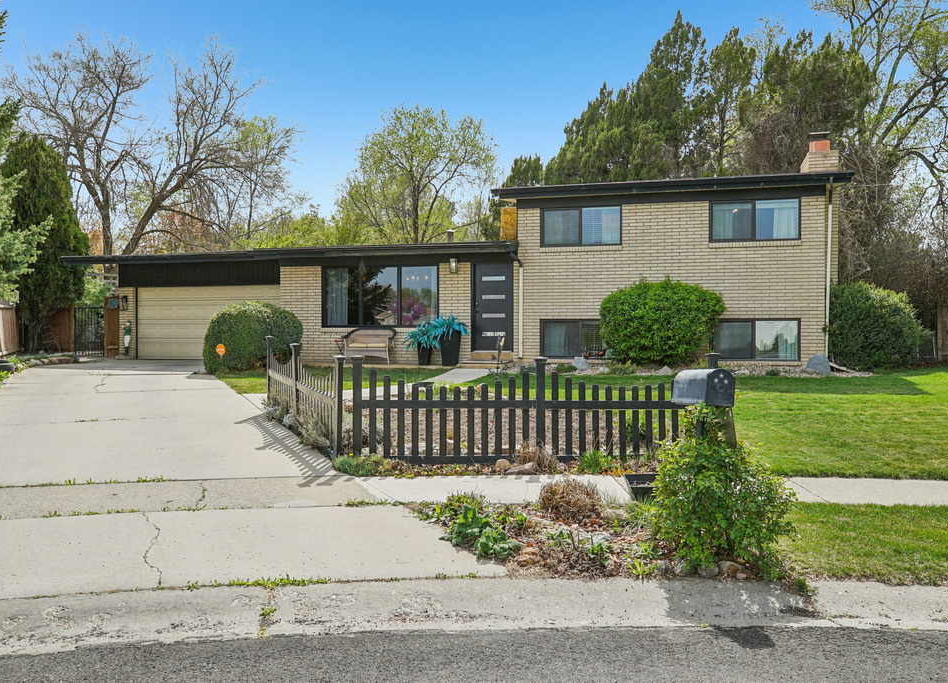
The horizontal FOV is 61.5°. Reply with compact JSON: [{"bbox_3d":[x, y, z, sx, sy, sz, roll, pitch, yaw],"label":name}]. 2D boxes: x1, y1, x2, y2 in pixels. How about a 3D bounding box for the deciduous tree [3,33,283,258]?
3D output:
[{"bbox_3d":[-13.281,-6.069,31.918,11.330,12.687,9.630,0,1,0],"label":"deciduous tree"}]

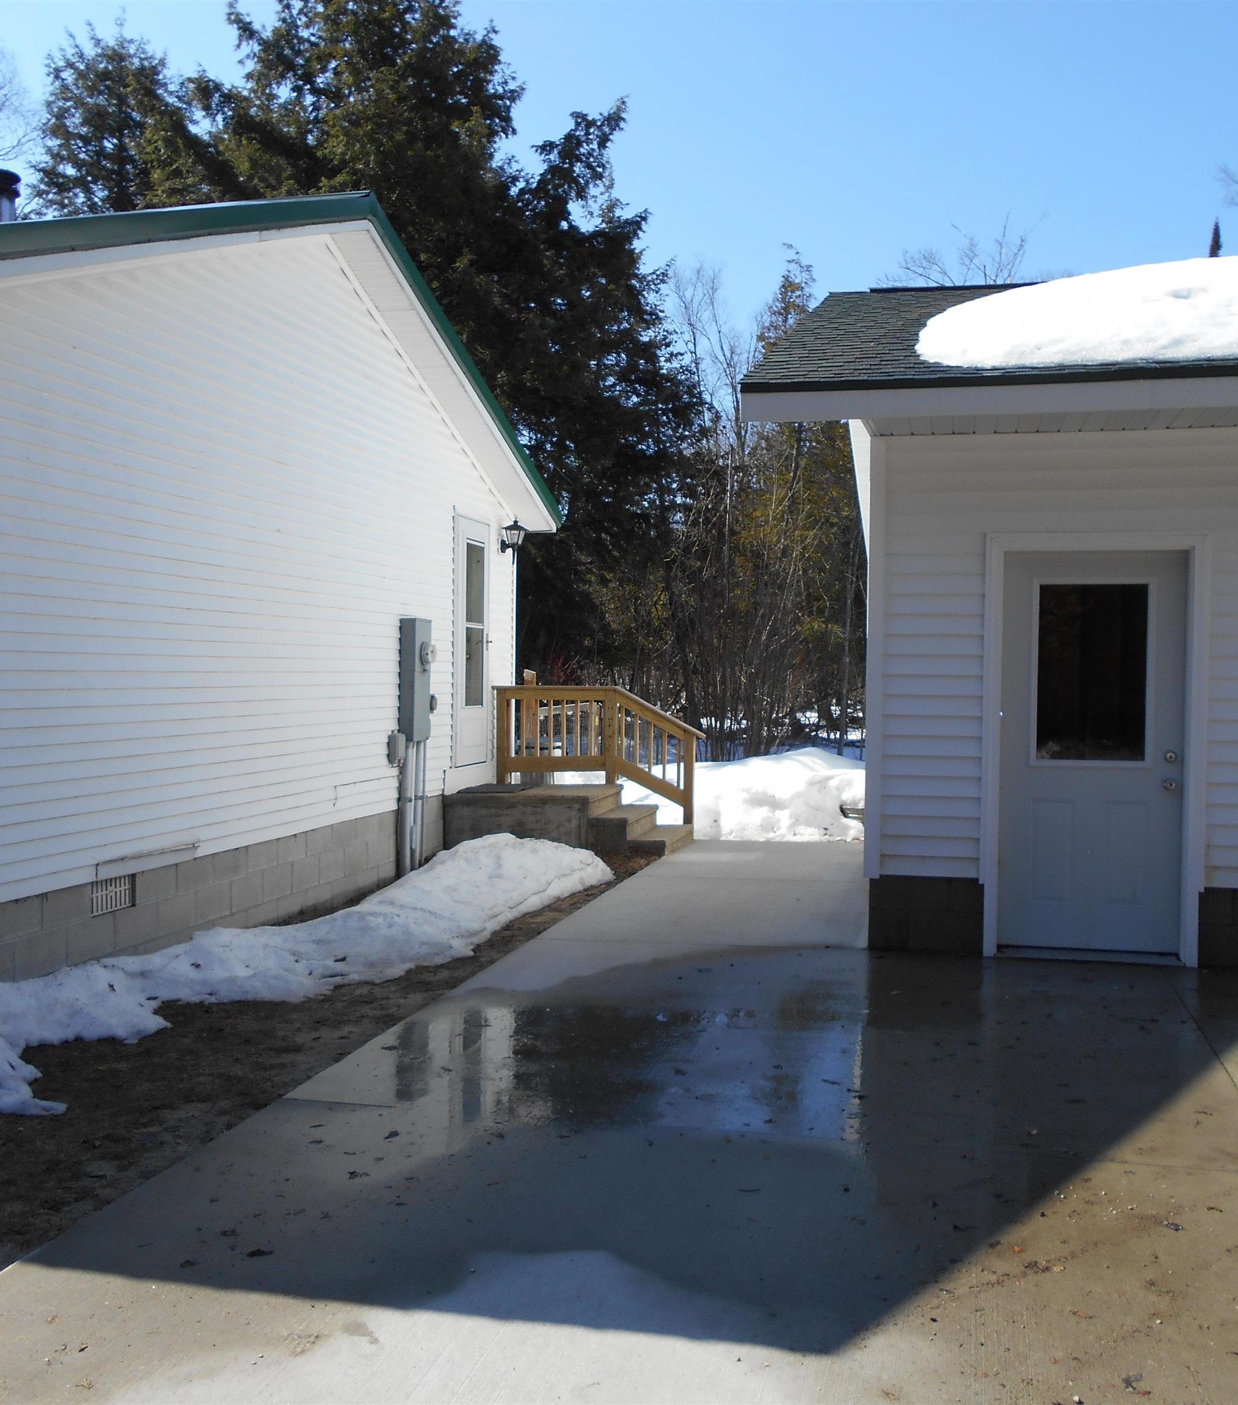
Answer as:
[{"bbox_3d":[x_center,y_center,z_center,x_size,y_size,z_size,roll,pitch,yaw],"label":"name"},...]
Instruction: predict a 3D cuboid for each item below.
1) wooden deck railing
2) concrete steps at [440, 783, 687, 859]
[{"bbox_3d":[-0.200,0.453,12.287,1.890,1.172,0.130,1,1,14],"label":"wooden deck railing"},{"bbox_3d":[-0.379,0.970,11.792,1.860,0.460,1.170,1,1,14],"label":"concrete steps"}]

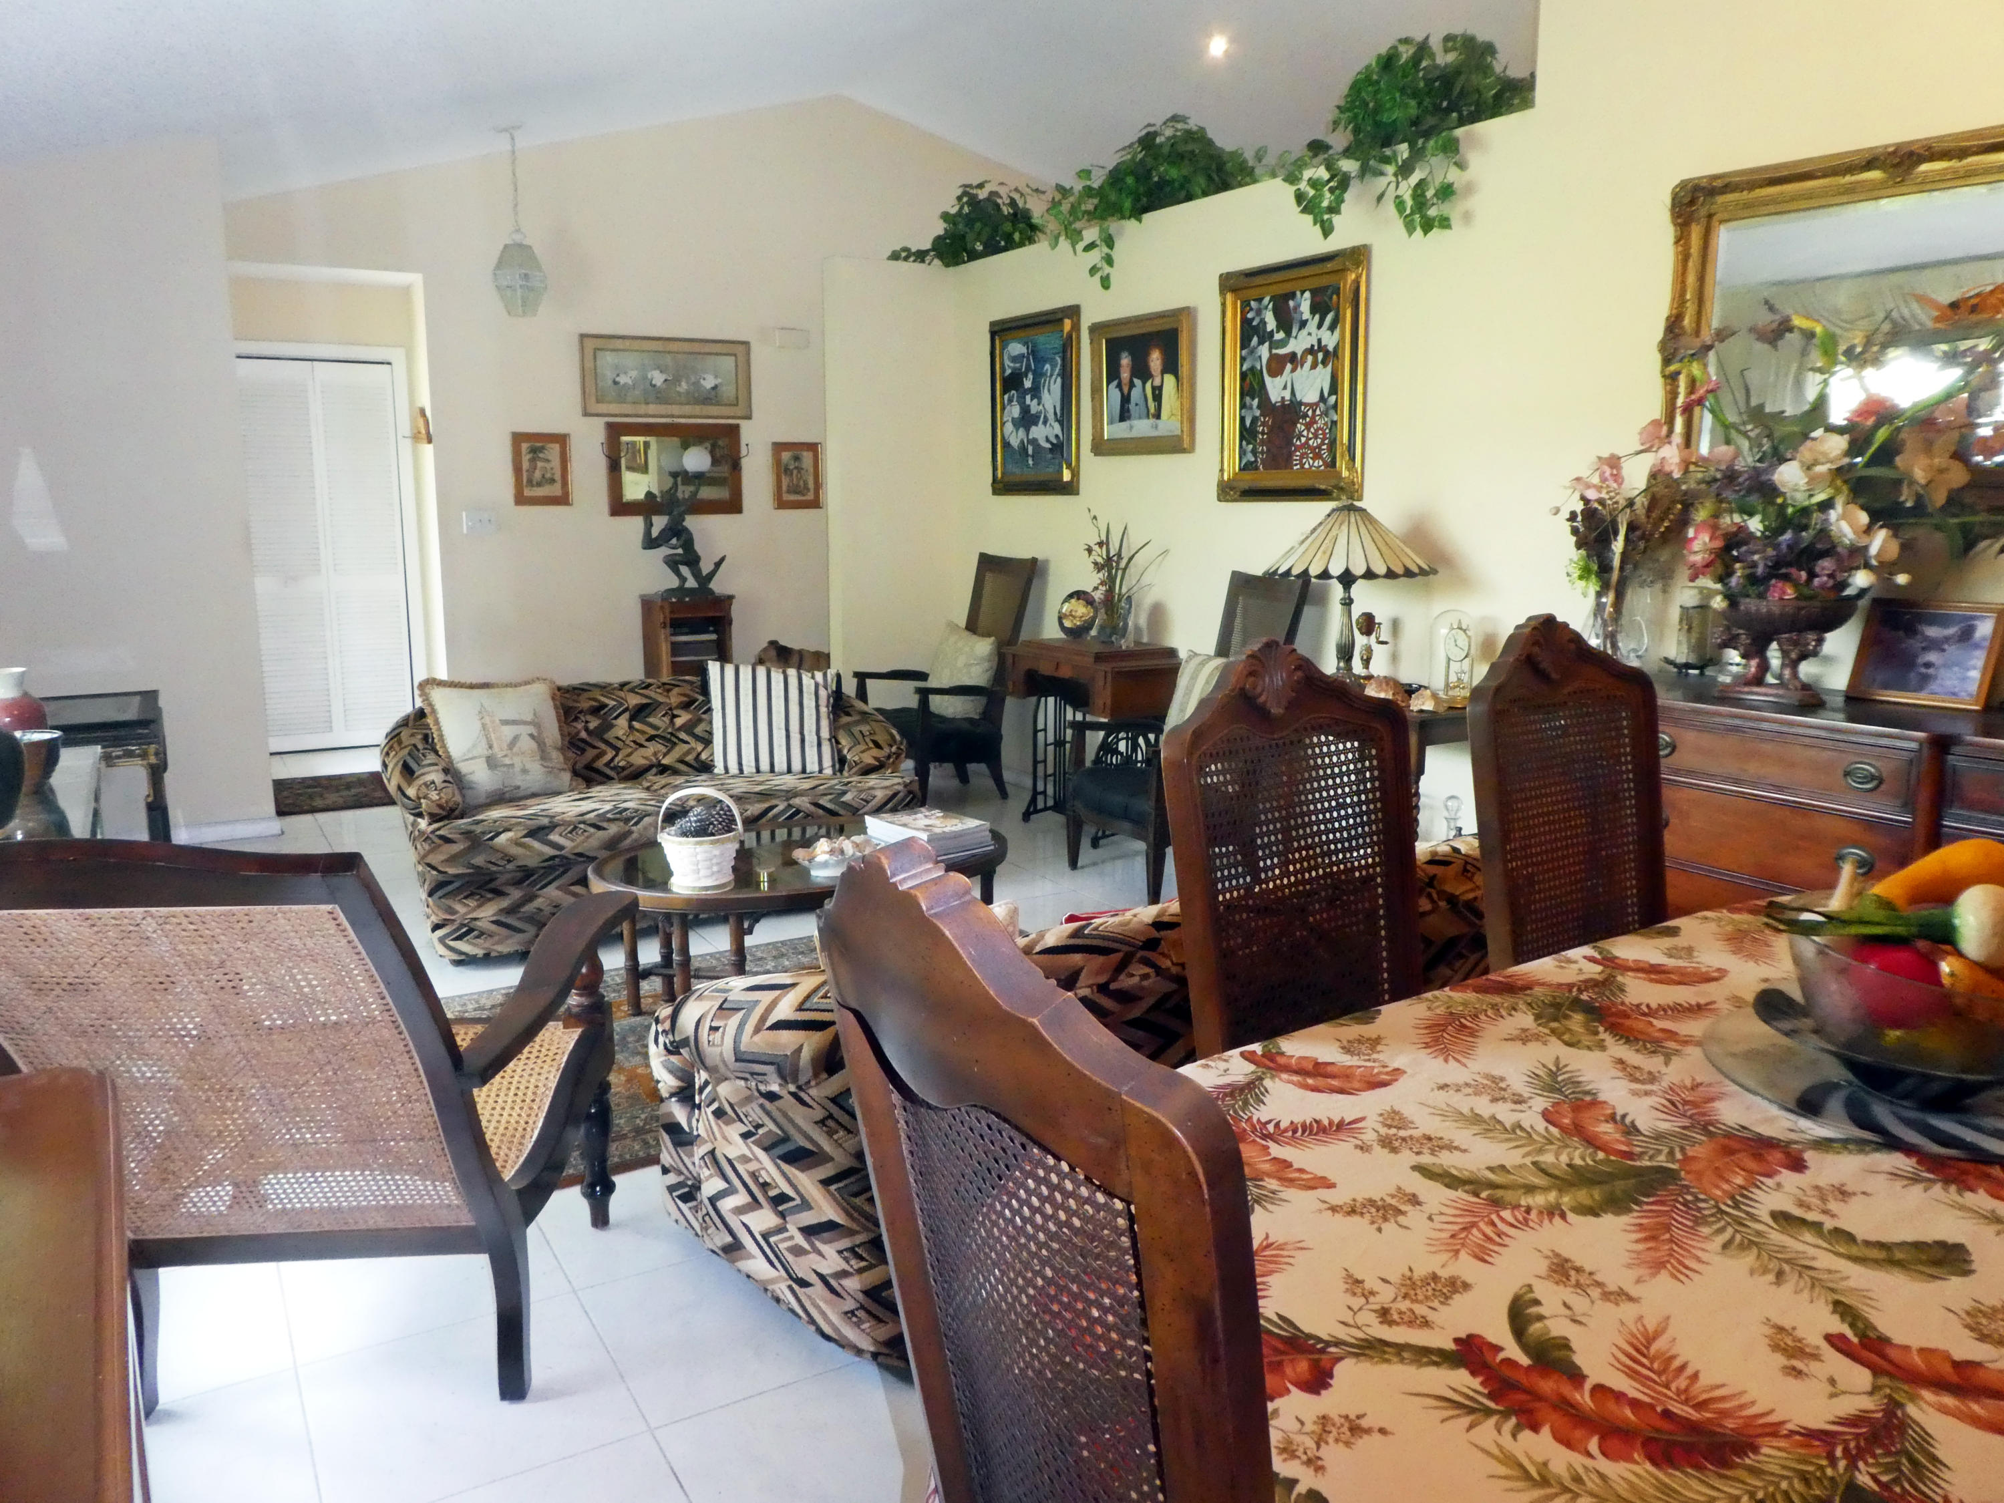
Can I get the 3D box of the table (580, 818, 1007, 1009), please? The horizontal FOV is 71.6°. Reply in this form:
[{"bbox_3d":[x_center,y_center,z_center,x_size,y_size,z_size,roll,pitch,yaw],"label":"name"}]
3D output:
[{"bbox_3d":[-0.549,0.480,3.893,1.220,0.415,0.770,-5,12,-29],"label":"table"}]

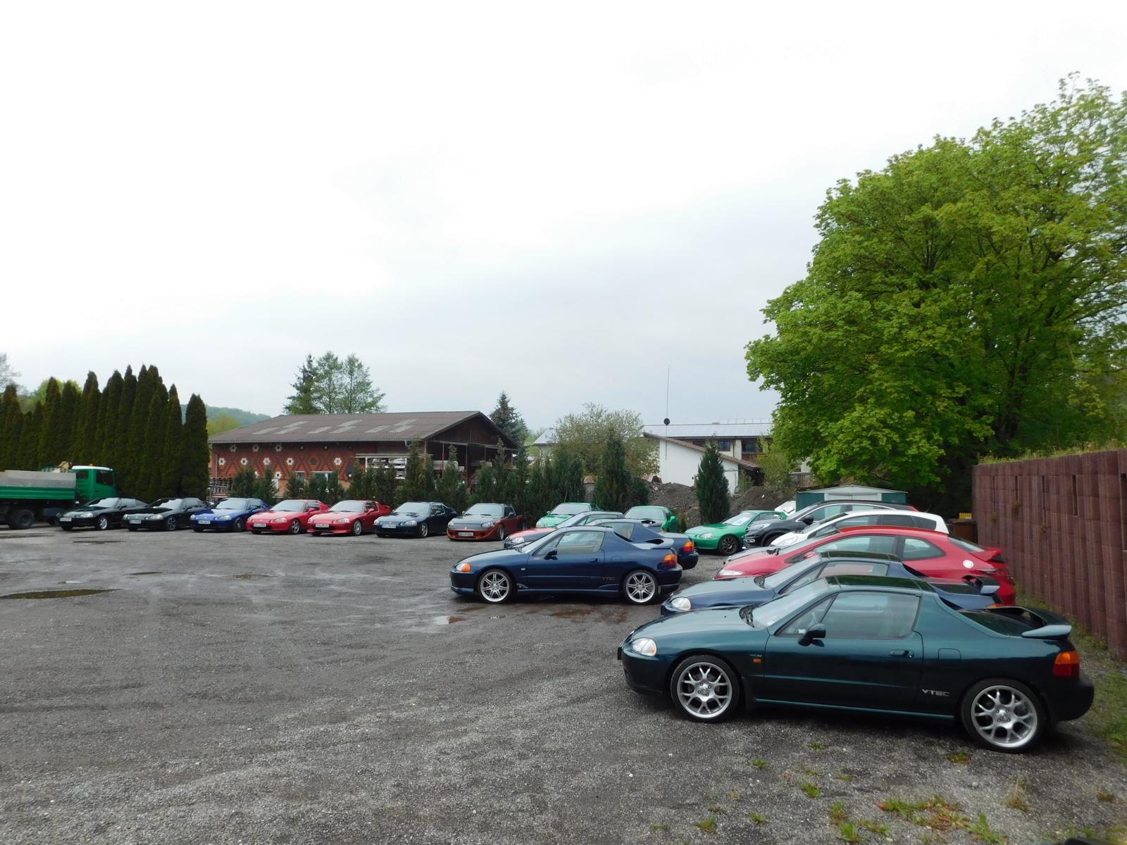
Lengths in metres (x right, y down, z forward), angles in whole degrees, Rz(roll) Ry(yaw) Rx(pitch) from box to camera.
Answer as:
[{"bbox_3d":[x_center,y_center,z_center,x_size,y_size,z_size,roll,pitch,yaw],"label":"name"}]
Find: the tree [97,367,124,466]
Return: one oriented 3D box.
[{"bbox_3d":[-23.399,1.103,42.244,1.410,7.600,1.410,2,-4,-29],"label":"tree"}]

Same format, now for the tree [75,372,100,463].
[{"bbox_3d":[-21.933,1.125,37.499,1.200,6.700,1.200,3,-4,-30],"label":"tree"}]

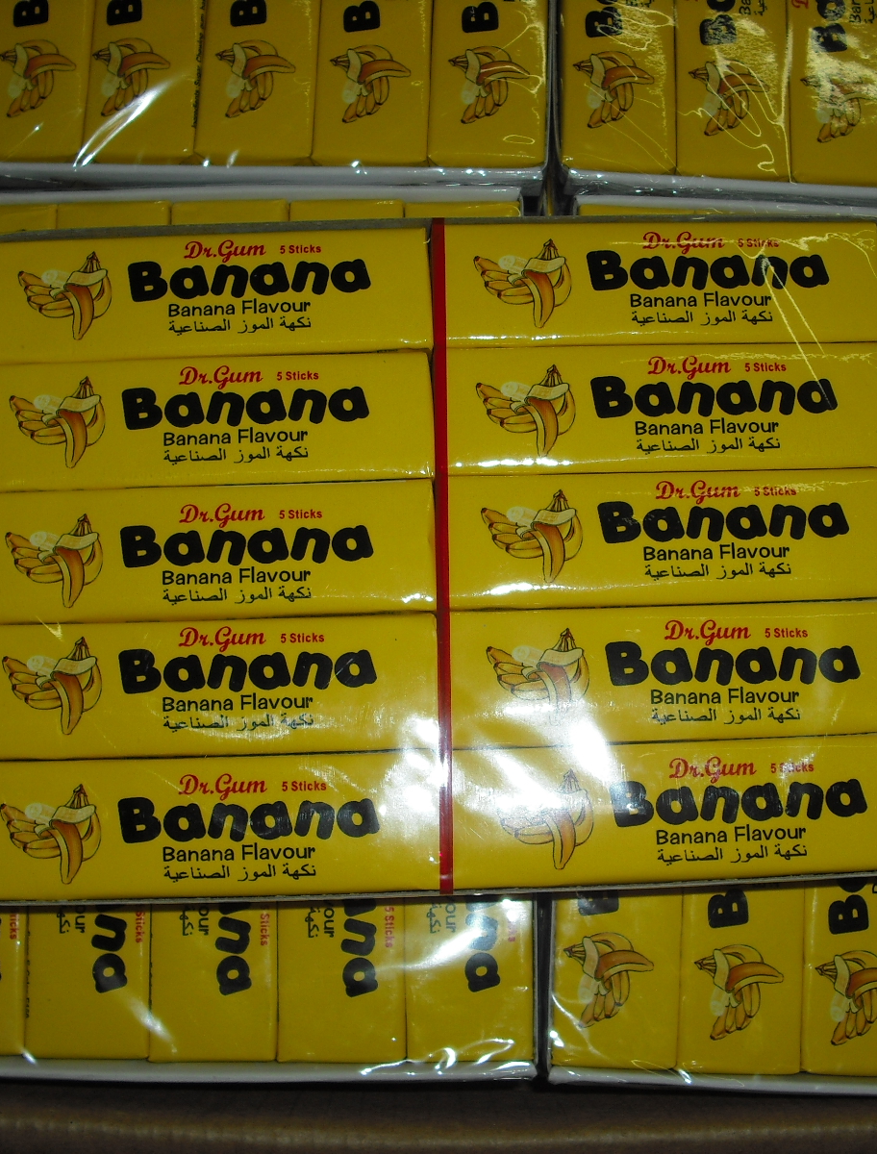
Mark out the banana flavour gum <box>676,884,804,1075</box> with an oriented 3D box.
[{"bbox_3d":[0.050,0.046,0.287,0.021,0.011,0.073,3,79,0],"label":"banana flavour gum"}]

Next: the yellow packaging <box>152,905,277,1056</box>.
[{"bbox_3d":[-0.035,0.042,0.283,0.021,0.011,0.074,-1,78,0],"label":"yellow packaging"}]

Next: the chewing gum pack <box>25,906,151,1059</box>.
[{"bbox_3d":[-0.058,0.044,0.286,0.021,0.011,0.073,0,79,-1],"label":"chewing gum pack"}]

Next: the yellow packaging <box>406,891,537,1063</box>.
[{"bbox_3d":[0.005,0.044,0.287,0.021,0.011,0.073,0,79,-1],"label":"yellow packaging"}]

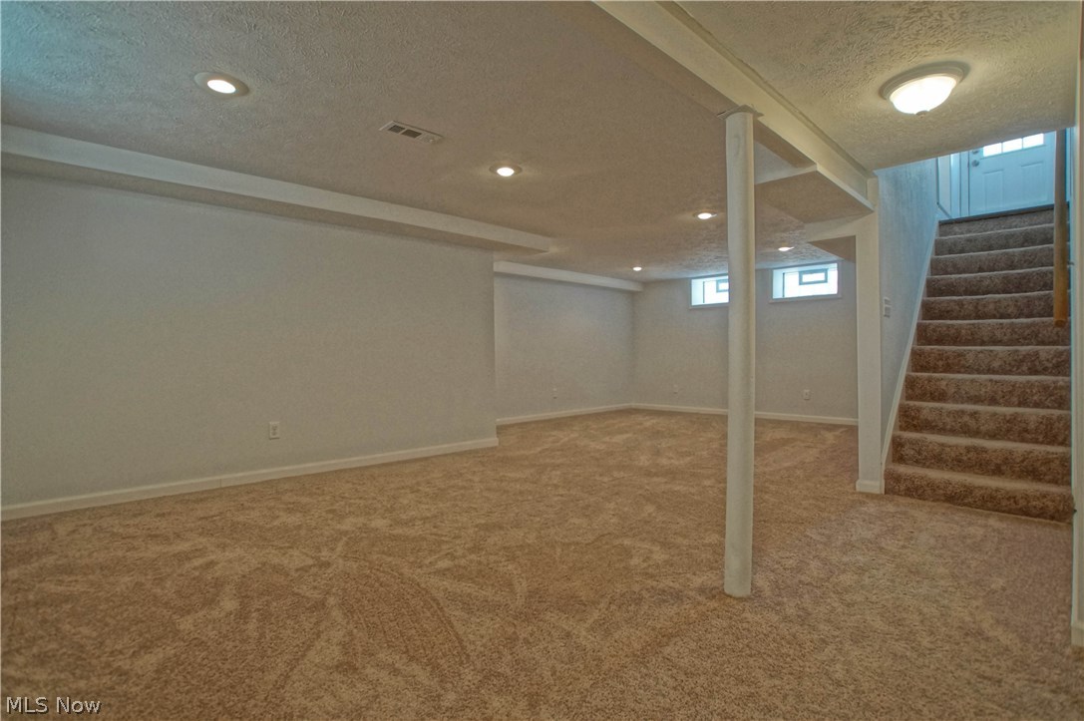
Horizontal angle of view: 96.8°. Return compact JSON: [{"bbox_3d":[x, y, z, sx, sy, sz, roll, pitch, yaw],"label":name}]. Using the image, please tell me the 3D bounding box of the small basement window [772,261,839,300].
[{"bbox_3d":[3.760,-1.112,6.867,0.140,0.420,0.830,-1,1,-45],"label":"small basement window"}]

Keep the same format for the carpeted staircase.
[{"bbox_3d":[3.415,-0.200,3.678,2.153,2.209,0.857,-1,1,-43],"label":"carpeted staircase"}]

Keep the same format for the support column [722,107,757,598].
[{"bbox_3d":[0.781,-0.028,1.904,0.105,1.930,0.105,-1,1,-45],"label":"support column"}]

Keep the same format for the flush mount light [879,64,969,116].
[{"bbox_3d":[1.775,-1.226,2.243,0.315,0.135,0.315,-1,1,-45],"label":"flush mount light"}]

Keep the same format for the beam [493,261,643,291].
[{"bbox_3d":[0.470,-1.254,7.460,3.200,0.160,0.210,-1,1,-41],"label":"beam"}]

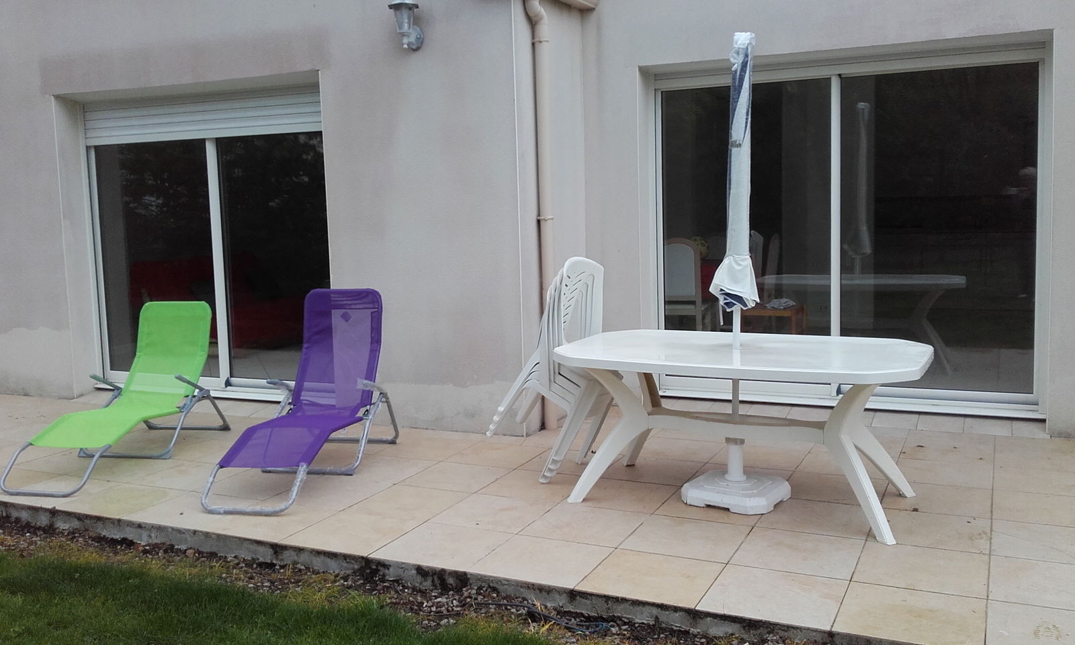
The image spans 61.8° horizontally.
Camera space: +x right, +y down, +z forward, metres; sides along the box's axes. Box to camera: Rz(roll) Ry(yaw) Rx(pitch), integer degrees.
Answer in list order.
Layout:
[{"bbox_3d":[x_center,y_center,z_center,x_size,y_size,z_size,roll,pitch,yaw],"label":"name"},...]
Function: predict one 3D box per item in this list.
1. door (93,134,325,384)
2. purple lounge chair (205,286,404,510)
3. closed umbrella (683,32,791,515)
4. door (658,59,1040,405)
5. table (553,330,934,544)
[{"bbox_3d":[-2.450,-0.485,6.780,2.400,1.980,0.130,1,7,25],"label":"door"},{"bbox_3d":[-1.240,0.358,4.903,0.590,0.950,1.480,-1,7,12],"label":"purple lounge chair"},{"bbox_3d":[0.914,-0.227,4.132,0.450,2.130,0.450,1,7,28],"label":"closed umbrella"},{"bbox_3d":[1.980,-0.555,6.030,2.420,2.140,0.130,1,7,25],"label":"door"},{"bbox_3d":[0.953,0.470,4.230,1.640,0.725,0.940,1,7,28],"label":"table"}]

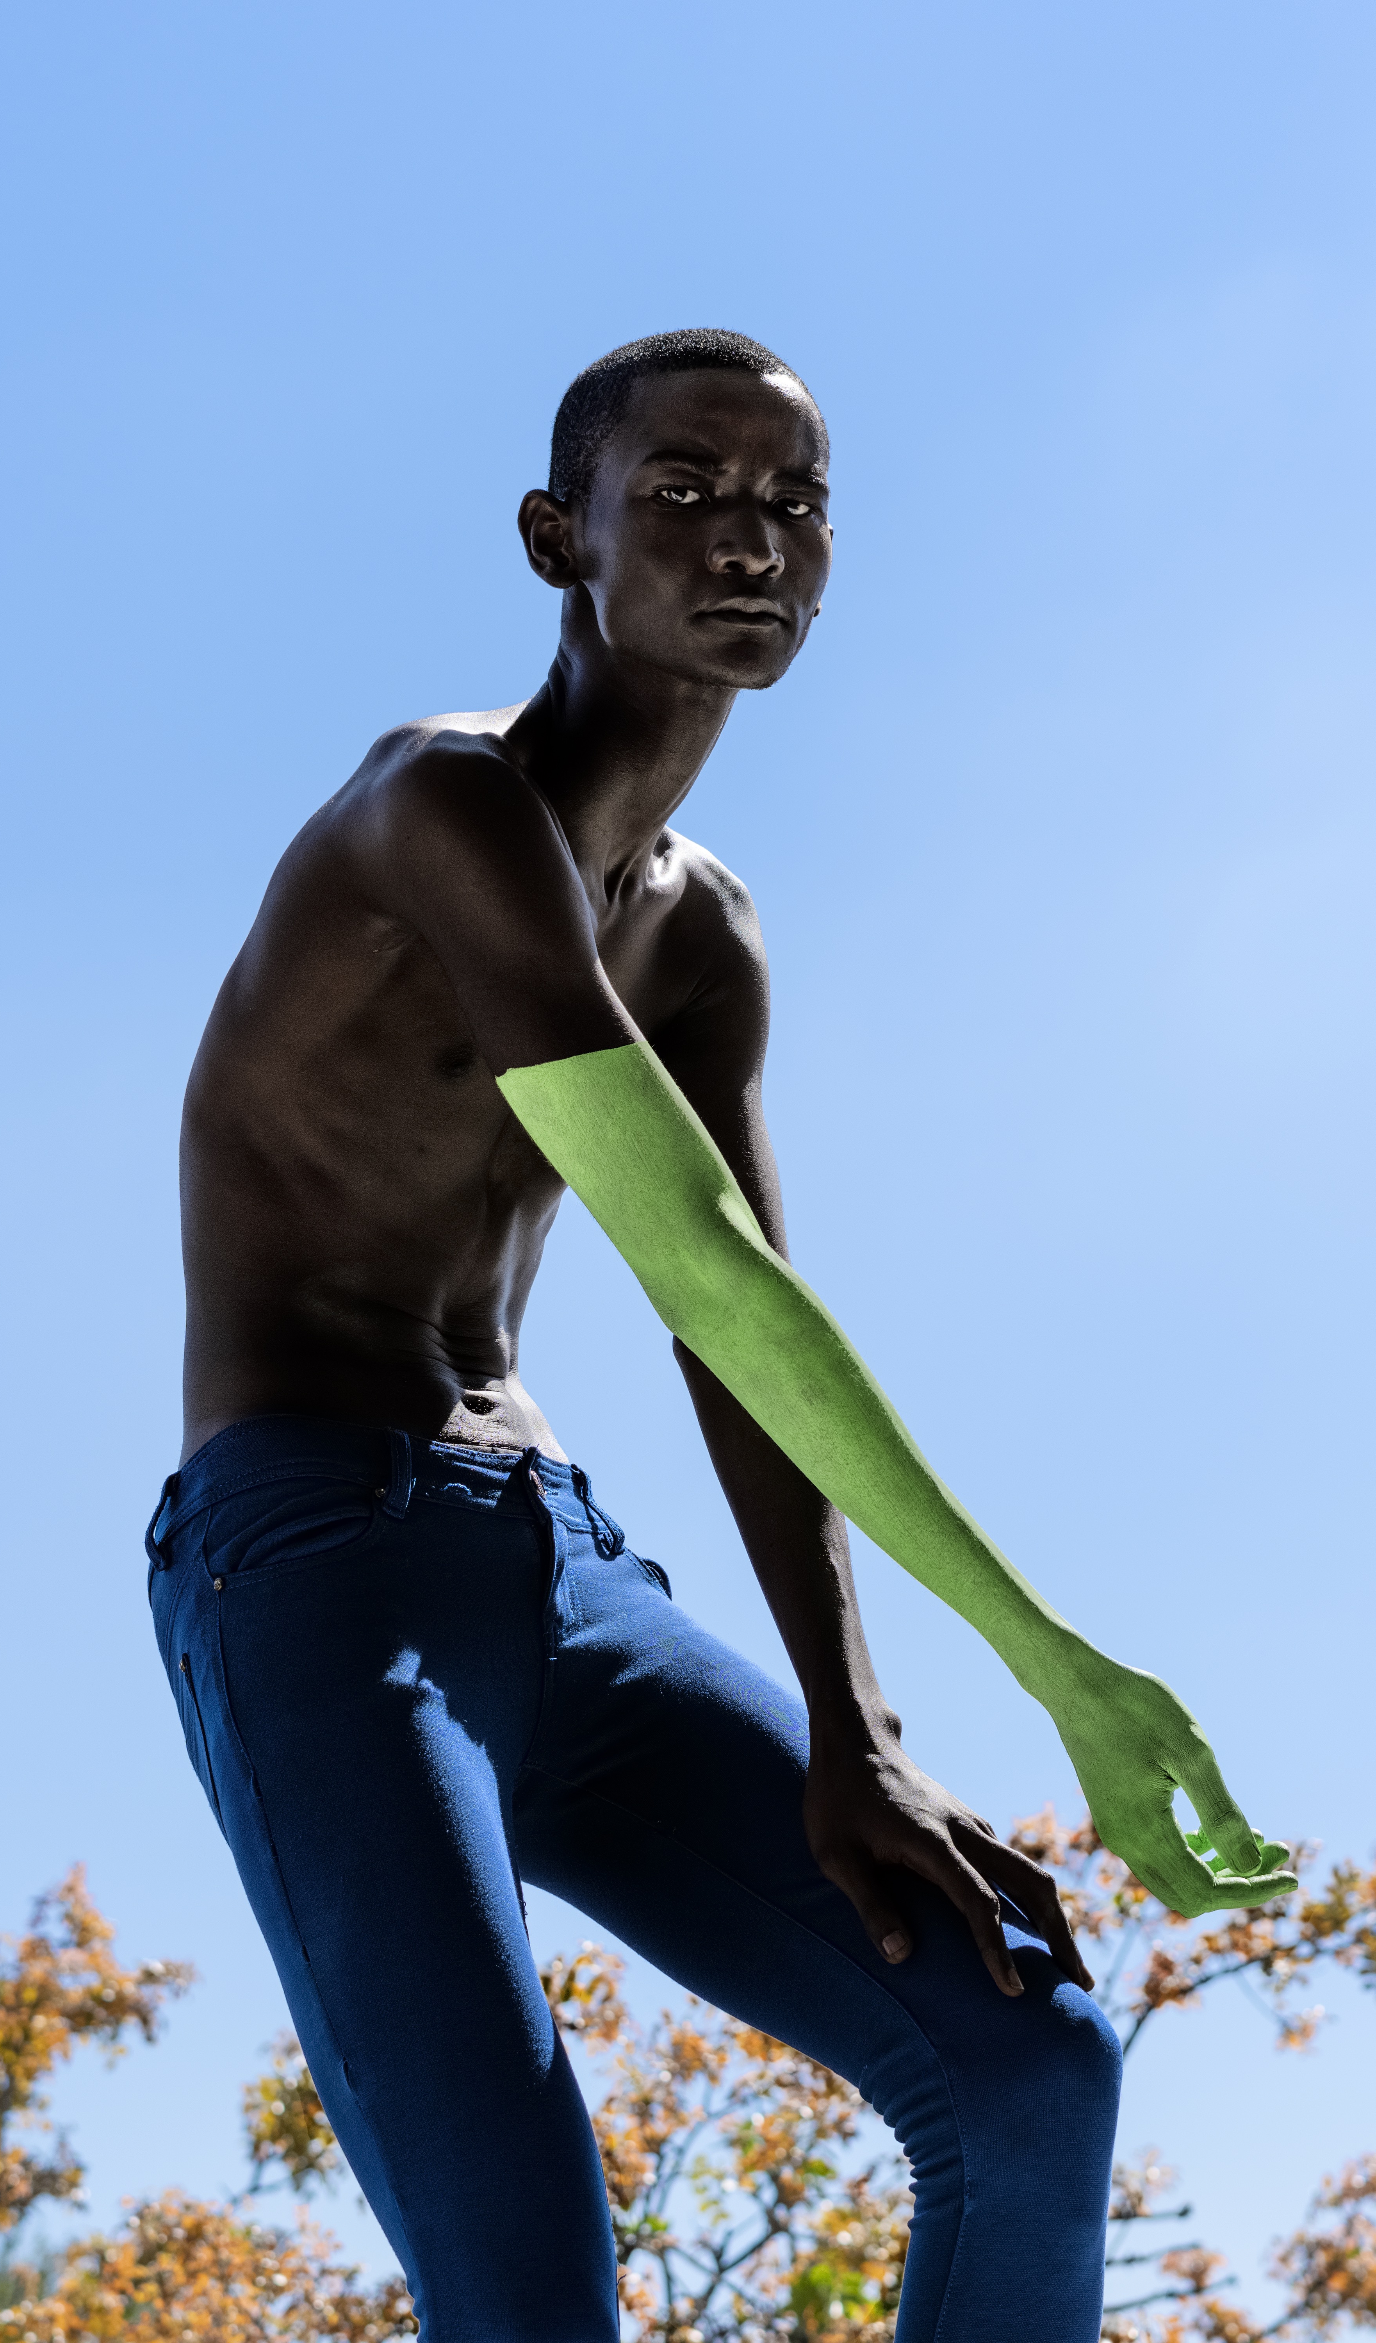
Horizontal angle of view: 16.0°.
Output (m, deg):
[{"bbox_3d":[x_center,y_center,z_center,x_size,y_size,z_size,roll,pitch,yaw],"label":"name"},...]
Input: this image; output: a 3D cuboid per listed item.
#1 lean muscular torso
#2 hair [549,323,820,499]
[{"bbox_3d":[-0.110,-0.045,2.970,0.310,0.460,0.410,16,2,36],"label":"lean muscular torso"},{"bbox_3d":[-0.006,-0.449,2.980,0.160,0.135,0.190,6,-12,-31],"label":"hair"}]

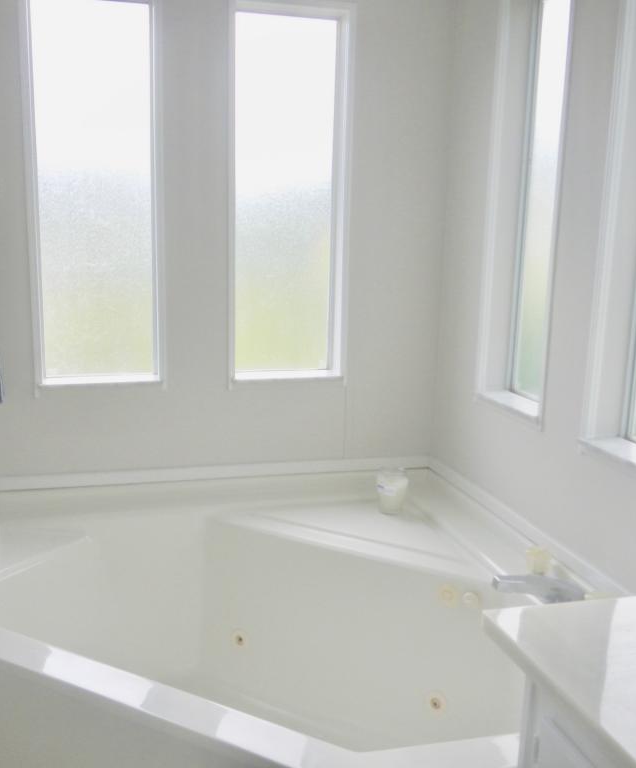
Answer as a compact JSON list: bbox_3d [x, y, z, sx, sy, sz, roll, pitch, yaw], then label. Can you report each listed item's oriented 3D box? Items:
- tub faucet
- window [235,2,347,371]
[{"bbox_3d":[0.509,0.474,1.928,0.210,0.072,0.052,-2,11,-15],"label":"tub faucet"},{"bbox_3d":[-0.109,-0.584,2.630,0.345,1.100,0.060,-2,11,-15],"label":"window"}]

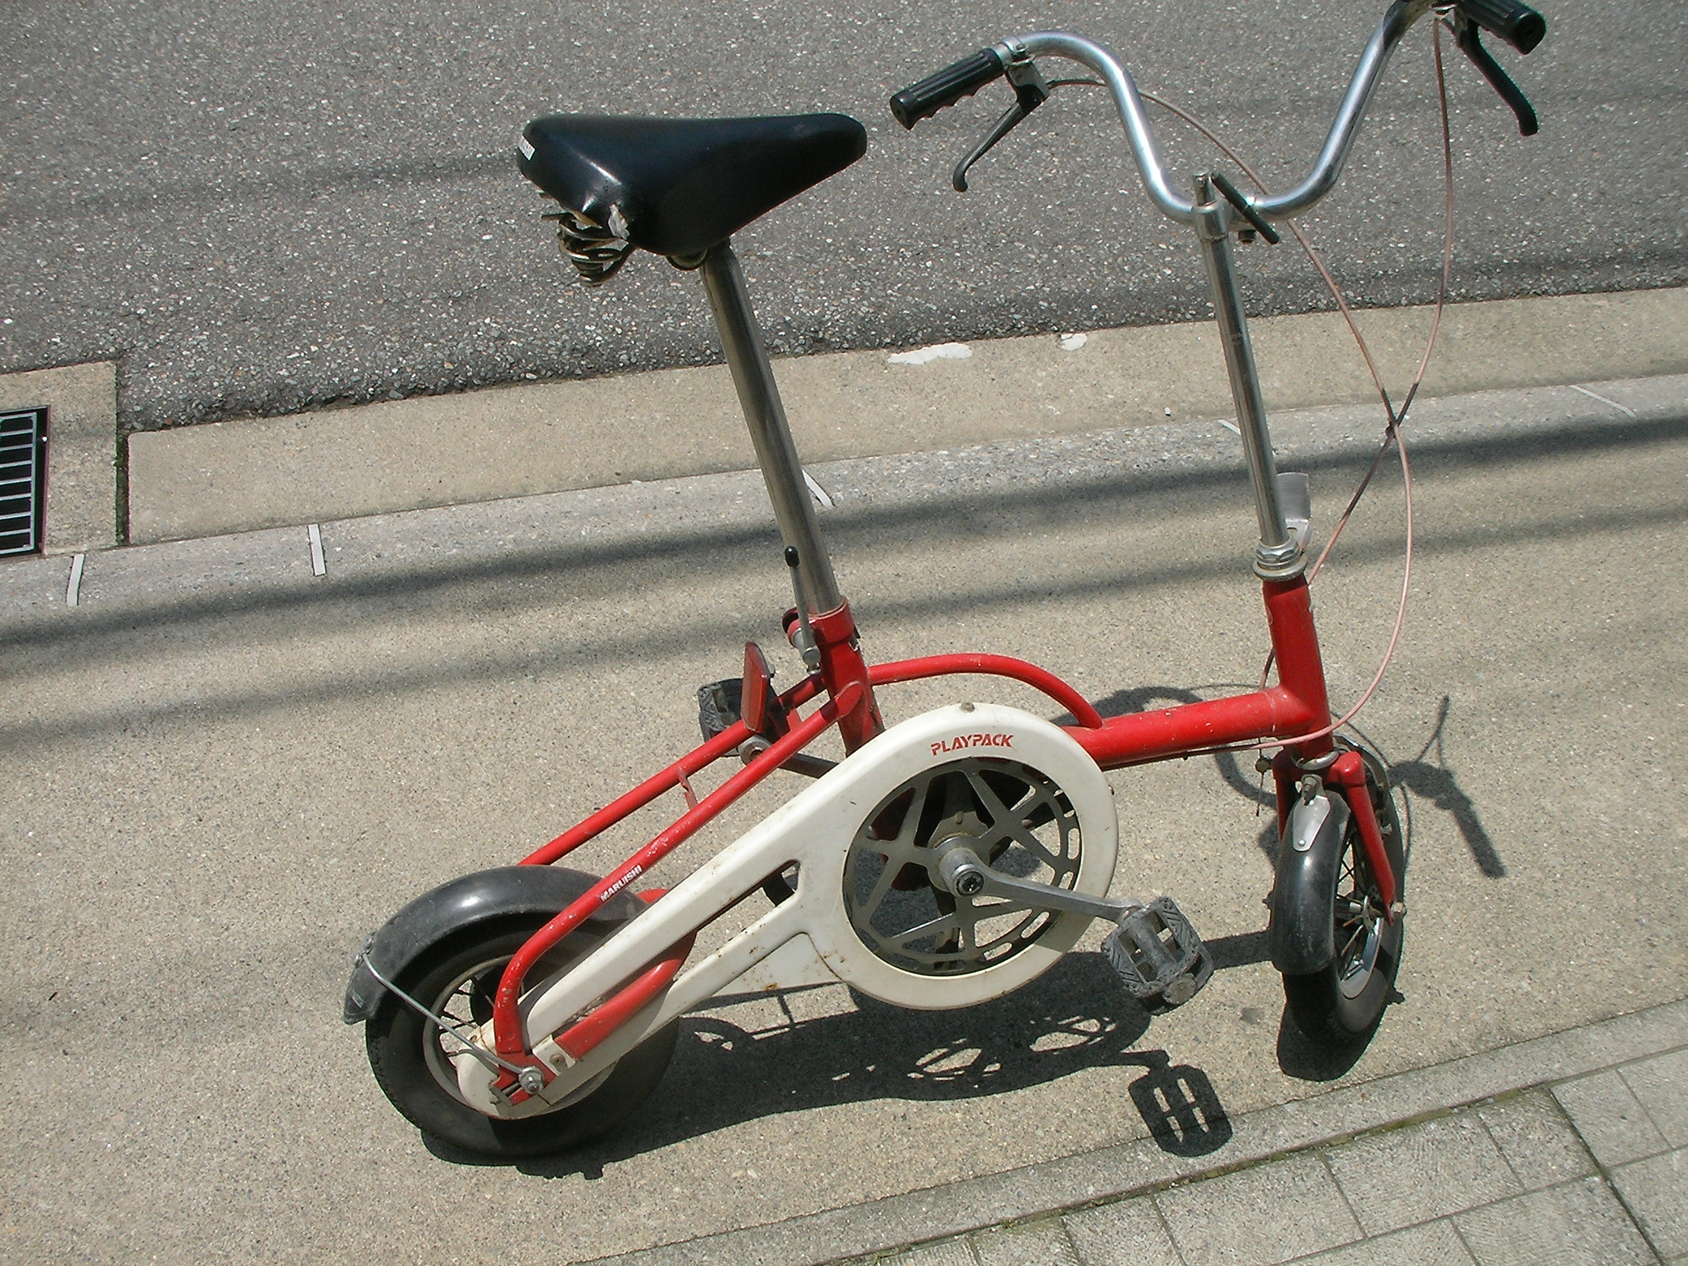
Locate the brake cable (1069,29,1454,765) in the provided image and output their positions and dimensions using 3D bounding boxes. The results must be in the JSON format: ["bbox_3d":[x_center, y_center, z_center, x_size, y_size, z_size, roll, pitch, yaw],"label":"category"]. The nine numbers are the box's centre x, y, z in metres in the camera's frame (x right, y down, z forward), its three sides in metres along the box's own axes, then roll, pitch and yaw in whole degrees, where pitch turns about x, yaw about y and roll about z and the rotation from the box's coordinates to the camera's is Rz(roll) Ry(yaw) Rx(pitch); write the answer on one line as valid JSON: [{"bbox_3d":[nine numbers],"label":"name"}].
[{"bbox_3d":[0.351,-0.206,1.558,0.281,0.607,0.260,-7,24,-10],"label":"brake cable"}]

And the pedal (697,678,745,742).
[{"bbox_3d":[-0.093,0.080,1.710,0.067,0.030,0.100,-14,25,-7],"label":"pedal"}]

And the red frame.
[{"bbox_3d":[0.093,0.144,1.593,0.838,0.391,0.147,-7,24,-10],"label":"red frame"}]

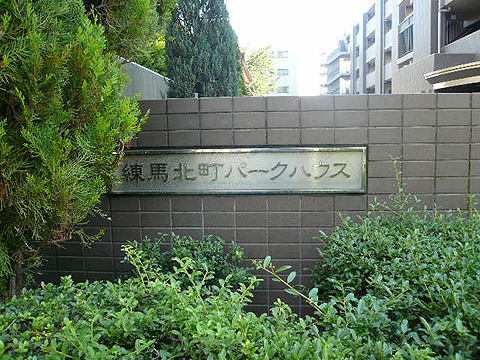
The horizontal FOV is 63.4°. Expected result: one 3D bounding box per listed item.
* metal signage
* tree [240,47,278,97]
[{"bbox_3d":[-0.021,-0.049,2.364,1.580,0.300,0.040,-1,6,3],"label":"metal signage"},{"bbox_3d":[0.641,-2.962,16.287,2.100,5.110,2.100,-1,6,0],"label":"tree"}]

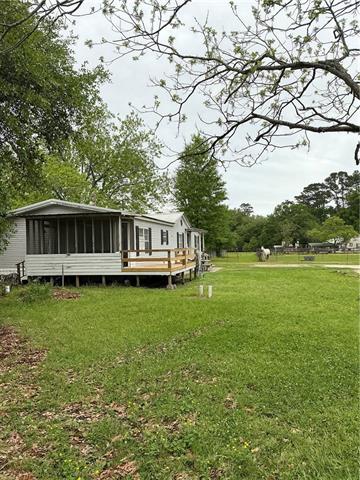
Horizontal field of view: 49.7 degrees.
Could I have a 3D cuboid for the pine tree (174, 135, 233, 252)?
[{"bbox_3d":[3.250,-5.950,54.000,8.100,17.300,8.000,0,-1,0],"label":"pine tree"}]

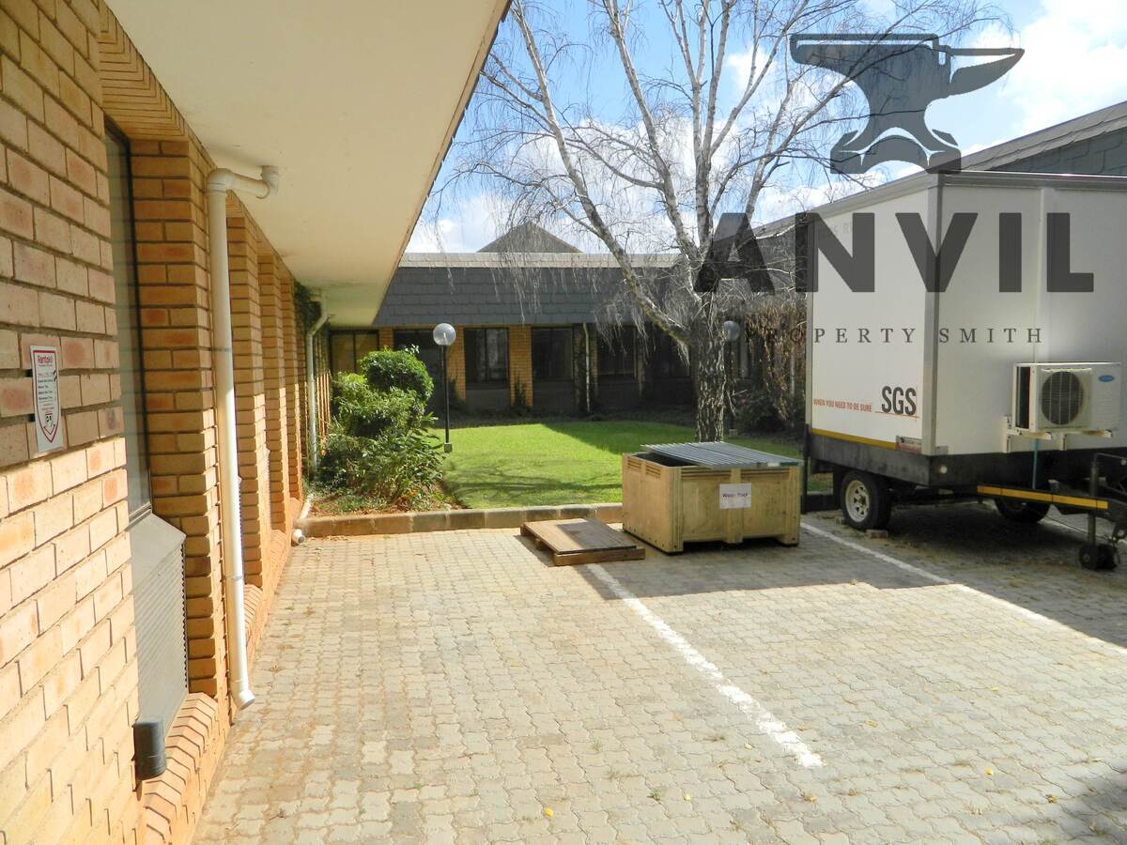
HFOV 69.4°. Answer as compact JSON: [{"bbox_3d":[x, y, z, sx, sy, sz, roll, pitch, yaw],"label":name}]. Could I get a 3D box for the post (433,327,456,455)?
[{"bbox_3d":[-1.941,-0.562,13.349,0.380,2.120,0.380,-2,4,-14],"label":"post"}]

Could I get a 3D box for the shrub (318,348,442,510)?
[{"bbox_3d":[-2.079,-0.010,9.294,1.380,1.630,1.400,-2,4,-14],"label":"shrub"}]

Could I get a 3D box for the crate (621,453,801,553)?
[{"bbox_3d":[1.321,0.694,7.454,1.220,0.735,1.070,-2,4,-14],"label":"crate"}]

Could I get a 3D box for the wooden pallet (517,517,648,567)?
[{"bbox_3d":[0.143,1.047,7.205,0.760,0.120,1.260,-2,4,-14],"label":"wooden pallet"}]

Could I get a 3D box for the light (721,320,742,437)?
[{"bbox_3d":[3.173,-0.815,15.228,0.370,2.130,0.370,-2,4,-14],"label":"light"}]

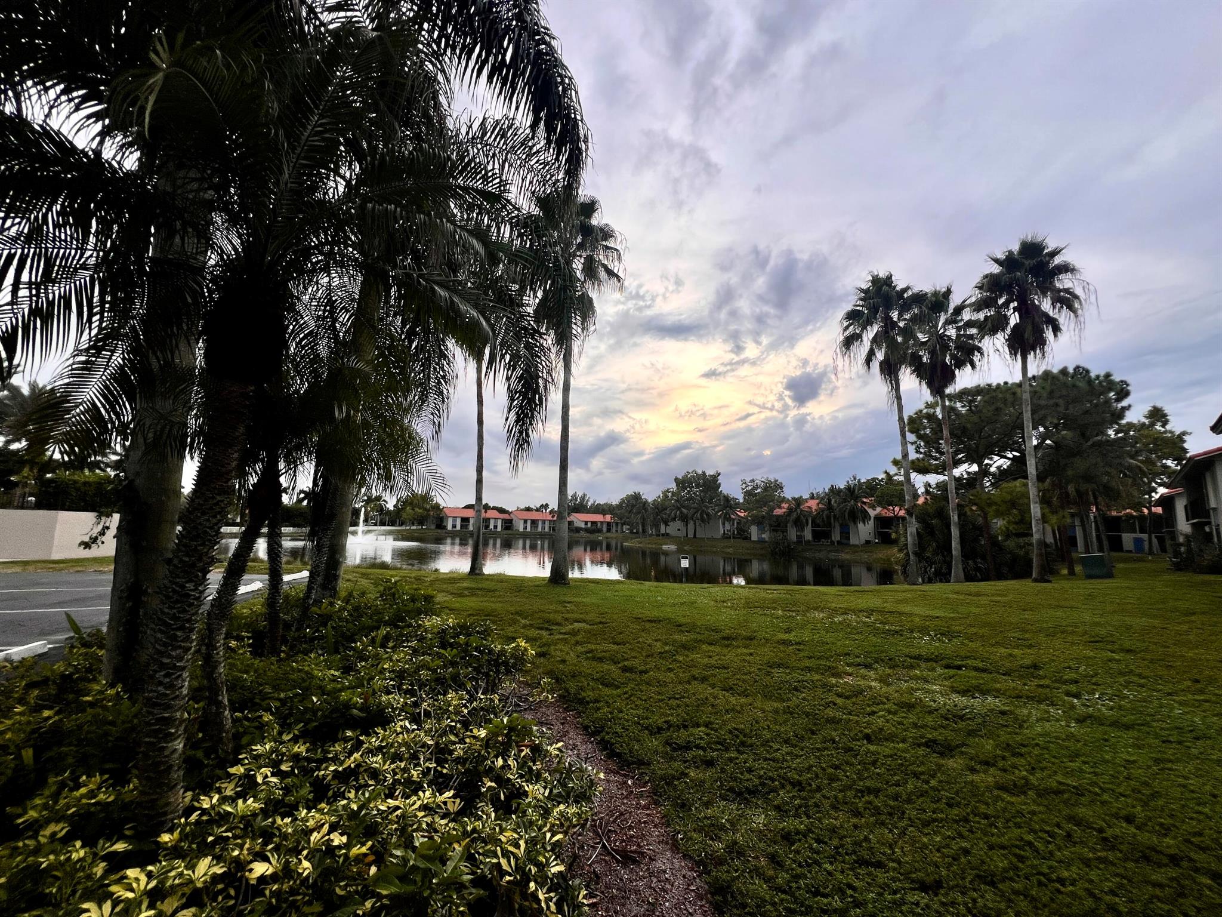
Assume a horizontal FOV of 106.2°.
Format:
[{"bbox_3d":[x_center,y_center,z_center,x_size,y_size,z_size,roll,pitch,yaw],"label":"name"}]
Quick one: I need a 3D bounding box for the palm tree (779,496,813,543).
[{"bbox_3d":[30.927,10.228,76.577,5.186,8.176,5.186,1,-8,0],"label":"palm tree"}]

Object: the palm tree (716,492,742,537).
[{"bbox_3d":[21.371,10.421,83.104,4.366,8.912,4.366,1,-8,0],"label":"palm tree"}]

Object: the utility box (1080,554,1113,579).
[{"bbox_3d":[18.659,4.141,17.635,0.880,0.890,0.800,-2,-8,17],"label":"utility box"}]

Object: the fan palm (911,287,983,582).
[{"bbox_3d":[13.157,-1.175,17.663,2.650,11.522,2.650,1,-8,0],"label":"fan palm"}]

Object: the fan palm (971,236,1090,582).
[{"bbox_3d":[16.178,-2.115,17.297,3.142,13.215,3.142,1,-8,0],"label":"fan palm"}]

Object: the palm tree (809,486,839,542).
[{"bbox_3d":[36.517,9.676,76.667,5.628,9.305,5.628,1,-8,0],"label":"palm tree"}]

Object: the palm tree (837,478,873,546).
[{"bbox_3d":[39.747,8.741,74.927,5.382,11.130,5.382,1,-8,0],"label":"palm tree"}]

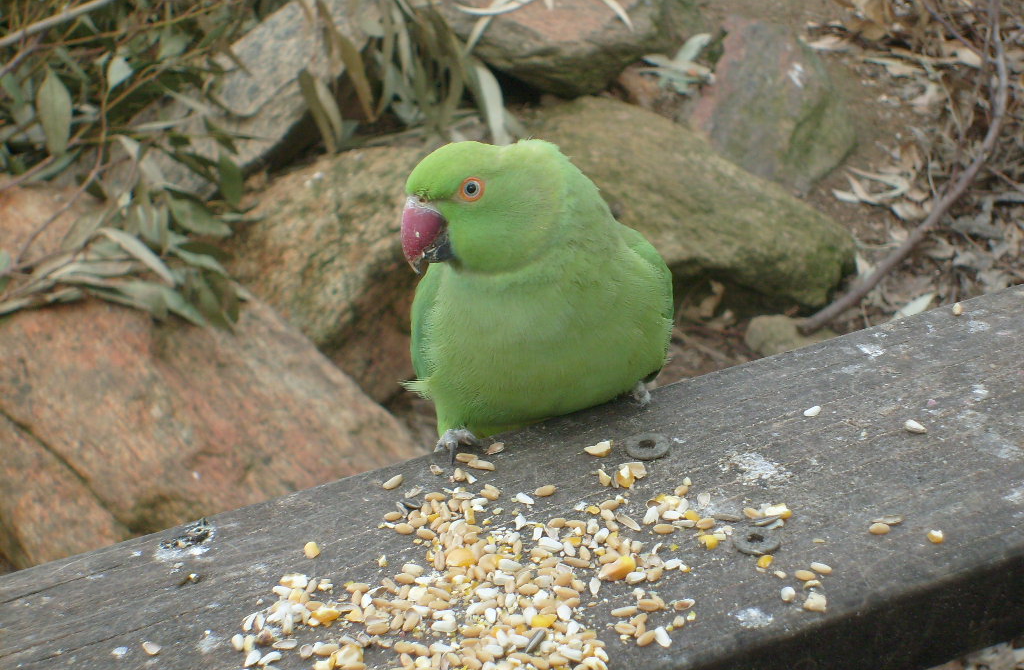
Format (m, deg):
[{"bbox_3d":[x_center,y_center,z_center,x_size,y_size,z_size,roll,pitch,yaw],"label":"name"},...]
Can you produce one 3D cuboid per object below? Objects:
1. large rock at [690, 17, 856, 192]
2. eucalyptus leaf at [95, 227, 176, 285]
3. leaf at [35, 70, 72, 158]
[{"bbox_3d":[0.186,-0.163,2.250,0.115,0.085,0.140,-3,31,-6],"label":"large rock"},{"bbox_3d":[-0.234,-0.049,1.950,0.064,0.010,0.016,37,45,24],"label":"eucalyptus leaf"},{"bbox_3d":[-0.302,-0.147,2.070,0.024,0.059,0.009,-4,6,-11],"label":"leaf"}]

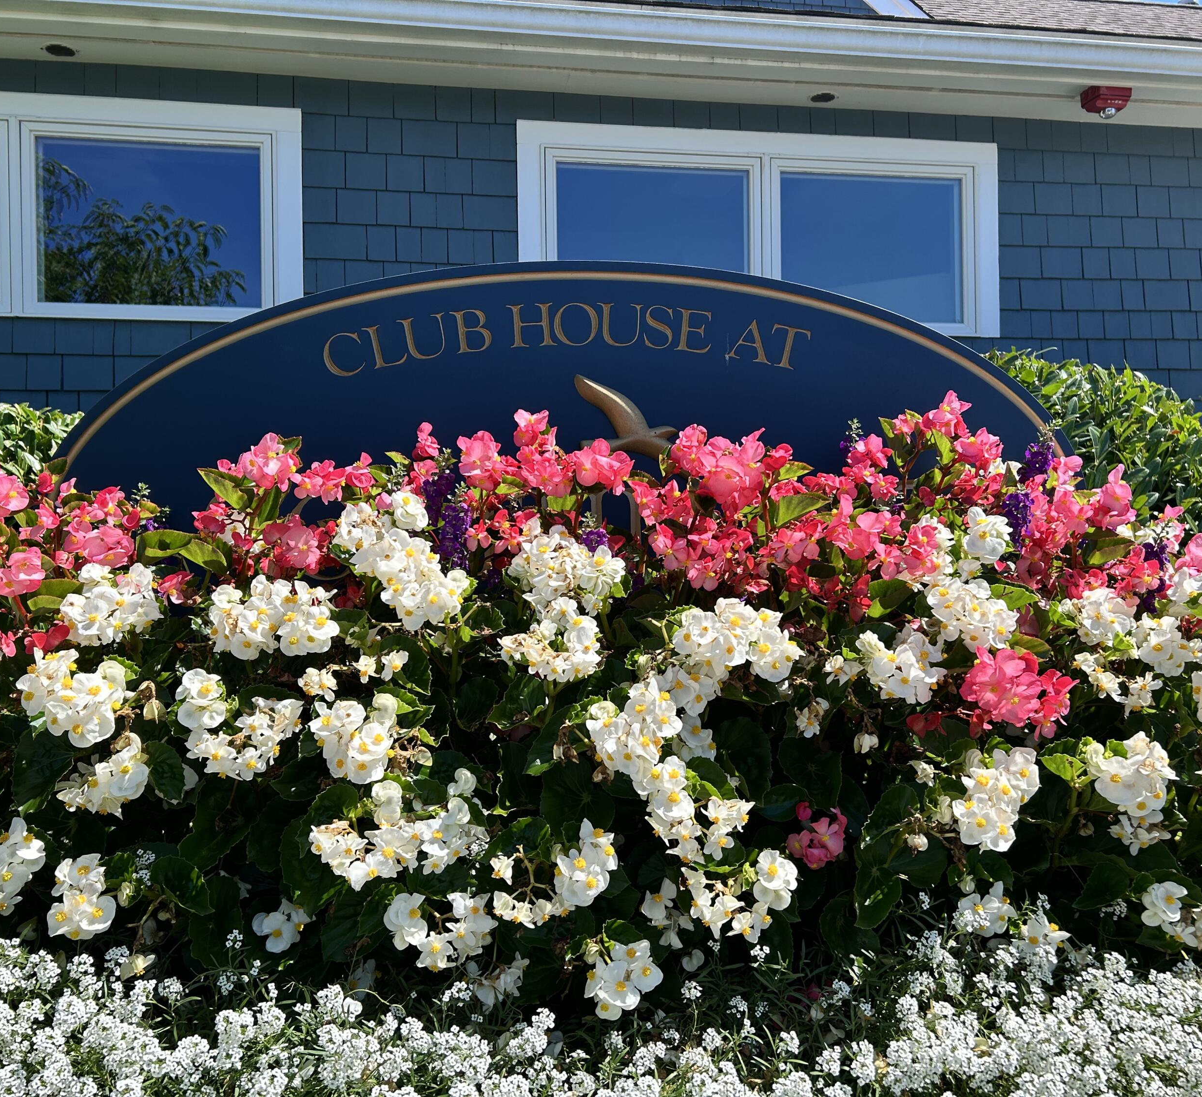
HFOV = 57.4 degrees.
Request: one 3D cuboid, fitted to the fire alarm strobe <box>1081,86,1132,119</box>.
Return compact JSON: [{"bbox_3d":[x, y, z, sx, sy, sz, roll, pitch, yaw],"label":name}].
[{"bbox_3d":[1.872,-1.660,4.099,0.152,0.072,0.115,-1,0,-10],"label":"fire alarm strobe"}]

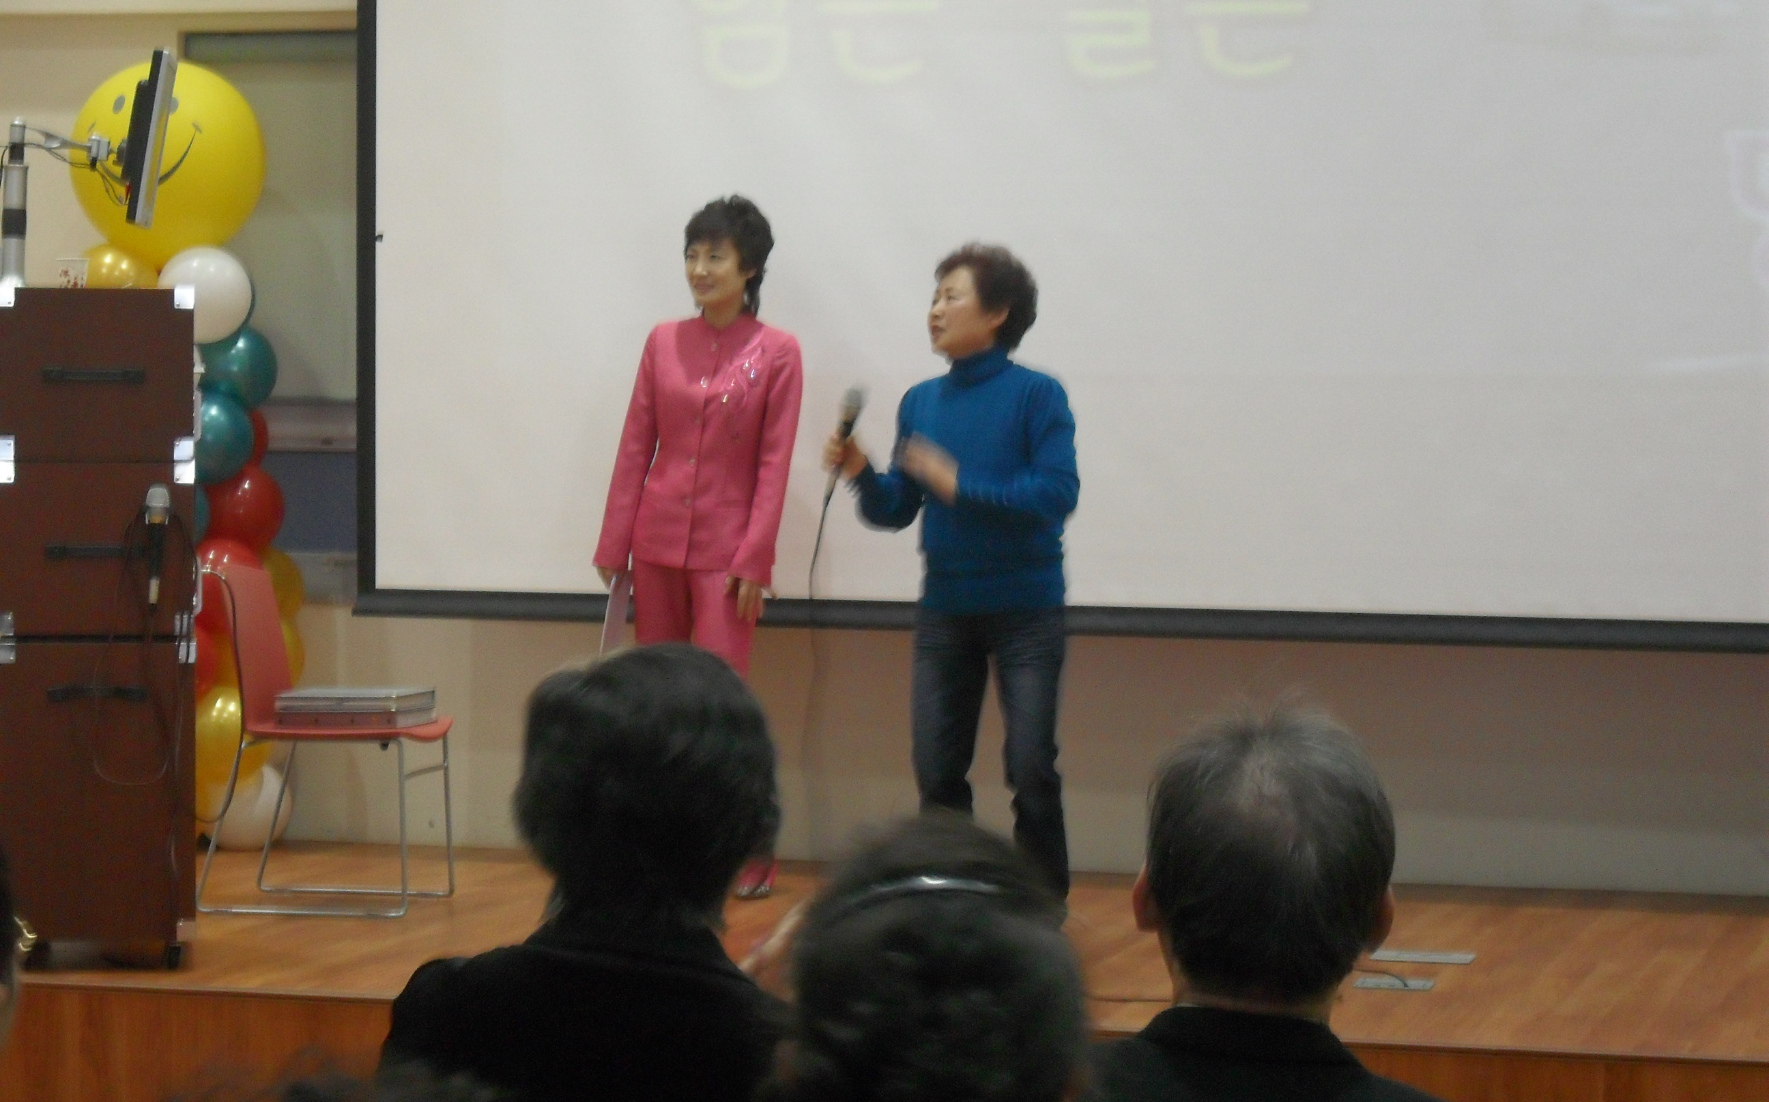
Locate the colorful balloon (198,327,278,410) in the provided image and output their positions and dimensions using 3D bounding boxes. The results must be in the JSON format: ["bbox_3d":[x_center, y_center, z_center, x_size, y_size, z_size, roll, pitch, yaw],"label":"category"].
[{"bbox_3d":[-1.710,-0.484,12.150,0.220,0.225,0.220,0,2,0],"label":"colorful balloon"}]

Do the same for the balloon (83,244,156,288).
[{"bbox_3d":[-1.994,-0.689,11.970,0.250,0.245,0.250,0,2,-9],"label":"balloon"}]

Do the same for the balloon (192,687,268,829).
[{"bbox_3d":[-1.714,0.492,11.920,0.255,0.270,0.255,0,2,-9],"label":"balloon"}]

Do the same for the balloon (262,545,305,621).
[{"bbox_3d":[-1.641,0.086,12.200,0.225,0.230,0.225,0,2,0],"label":"balloon"}]

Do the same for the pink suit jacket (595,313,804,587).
[{"bbox_3d":[-0.455,-0.246,11.300,0.470,0.670,0.270,1,2,15],"label":"pink suit jacket"}]

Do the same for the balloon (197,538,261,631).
[{"bbox_3d":[-1.732,0.088,11.920,0.245,0.250,0.245,0,2,-9],"label":"balloon"}]

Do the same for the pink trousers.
[{"bbox_3d":[-0.457,0.389,11.300,0.360,0.870,0.250,1,2,15],"label":"pink trousers"}]

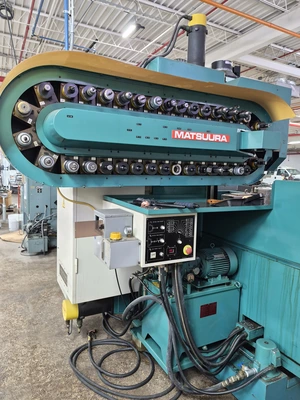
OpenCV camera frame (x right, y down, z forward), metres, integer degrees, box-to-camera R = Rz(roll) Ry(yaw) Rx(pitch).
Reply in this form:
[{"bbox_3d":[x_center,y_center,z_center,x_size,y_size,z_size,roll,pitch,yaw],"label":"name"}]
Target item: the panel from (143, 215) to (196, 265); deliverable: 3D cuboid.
[{"bbox_3d":[0.126,0.245,1.684,0.385,0.312,0.060,-1,7,-27],"label":"panel"}]

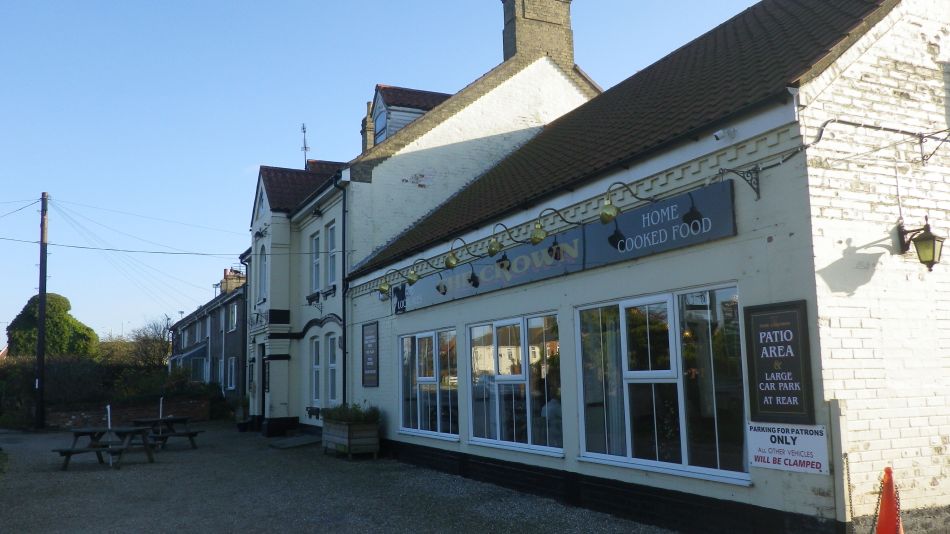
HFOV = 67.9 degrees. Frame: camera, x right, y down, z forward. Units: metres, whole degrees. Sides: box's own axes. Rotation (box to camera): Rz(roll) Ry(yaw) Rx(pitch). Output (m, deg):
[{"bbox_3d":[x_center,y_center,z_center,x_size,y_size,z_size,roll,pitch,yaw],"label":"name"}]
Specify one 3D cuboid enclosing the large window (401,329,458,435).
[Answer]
[{"bbox_3d":[-0.776,1.937,11.861,0.100,1.727,2.343,3,-10,-28],"label":"large window"}]

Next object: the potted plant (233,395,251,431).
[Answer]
[{"bbox_3d":[-7.252,4.583,21.950,0.500,1.100,0.550,3,-10,-28],"label":"potted plant"}]

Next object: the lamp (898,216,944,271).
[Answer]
[{"bbox_3d":[3.539,-0.174,5.568,0.250,0.450,0.350,3,-10,-25],"label":"lamp"}]

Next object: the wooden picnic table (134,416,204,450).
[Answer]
[{"bbox_3d":[-7.491,4.031,16.887,1.457,0.714,1.525,-6,-10,30],"label":"wooden picnic table"}]

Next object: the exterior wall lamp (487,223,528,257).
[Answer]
[{"bbox_3d":[0.421,-0.322,8.612,0.560,0.400,0.200,3,-10,-28],"label":"exterior wall lamp"}]

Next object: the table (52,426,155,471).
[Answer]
[{"bbox_3d":[-7.269,3.619,14.083,1.602,0.714,1.426,-2,-8,3],"label":"table"}]

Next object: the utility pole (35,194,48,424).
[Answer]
[{"bbox_3d":[-15.856,1.511,25.887,0.250,8.762,0.250,0,-10,-28],"label":"utility pole"}]

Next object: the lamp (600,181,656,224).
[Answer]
[{"bbox_3d":[1.526,-0.609,6.995,0.650,0.420,0.180,3,-10,-28],"label":"lamp"}]

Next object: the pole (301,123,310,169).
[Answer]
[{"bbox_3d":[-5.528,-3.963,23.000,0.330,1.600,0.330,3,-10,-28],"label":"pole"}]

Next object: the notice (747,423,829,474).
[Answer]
[{"bbox_3d":[2.370,1.373,5.382,0.020,0.342,0.670,3,-10,-28],"label":"notice"}]

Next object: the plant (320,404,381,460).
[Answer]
[{"bbox_3d":[-2.254,2.965,12.779,0.570,0.880,1.300,4,-10,-32],"label":"plant"}]

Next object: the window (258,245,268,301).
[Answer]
[{"bbox_3d":[-5.952,0.142,19.981,0.140,1.580,1.050,3,-10,-28],"label":"window"}]

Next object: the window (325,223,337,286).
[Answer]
[{"bbox_3d":[-3.224,-0.251,15.973,0.140,1.520,0.840,3,-10,-28],"label":"window"}]

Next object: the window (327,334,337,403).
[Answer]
[{"bbox_3d":[-3.135,2.238,15.522,0.140,1.500,0.860,3,-10,-28],"label":"window"}]

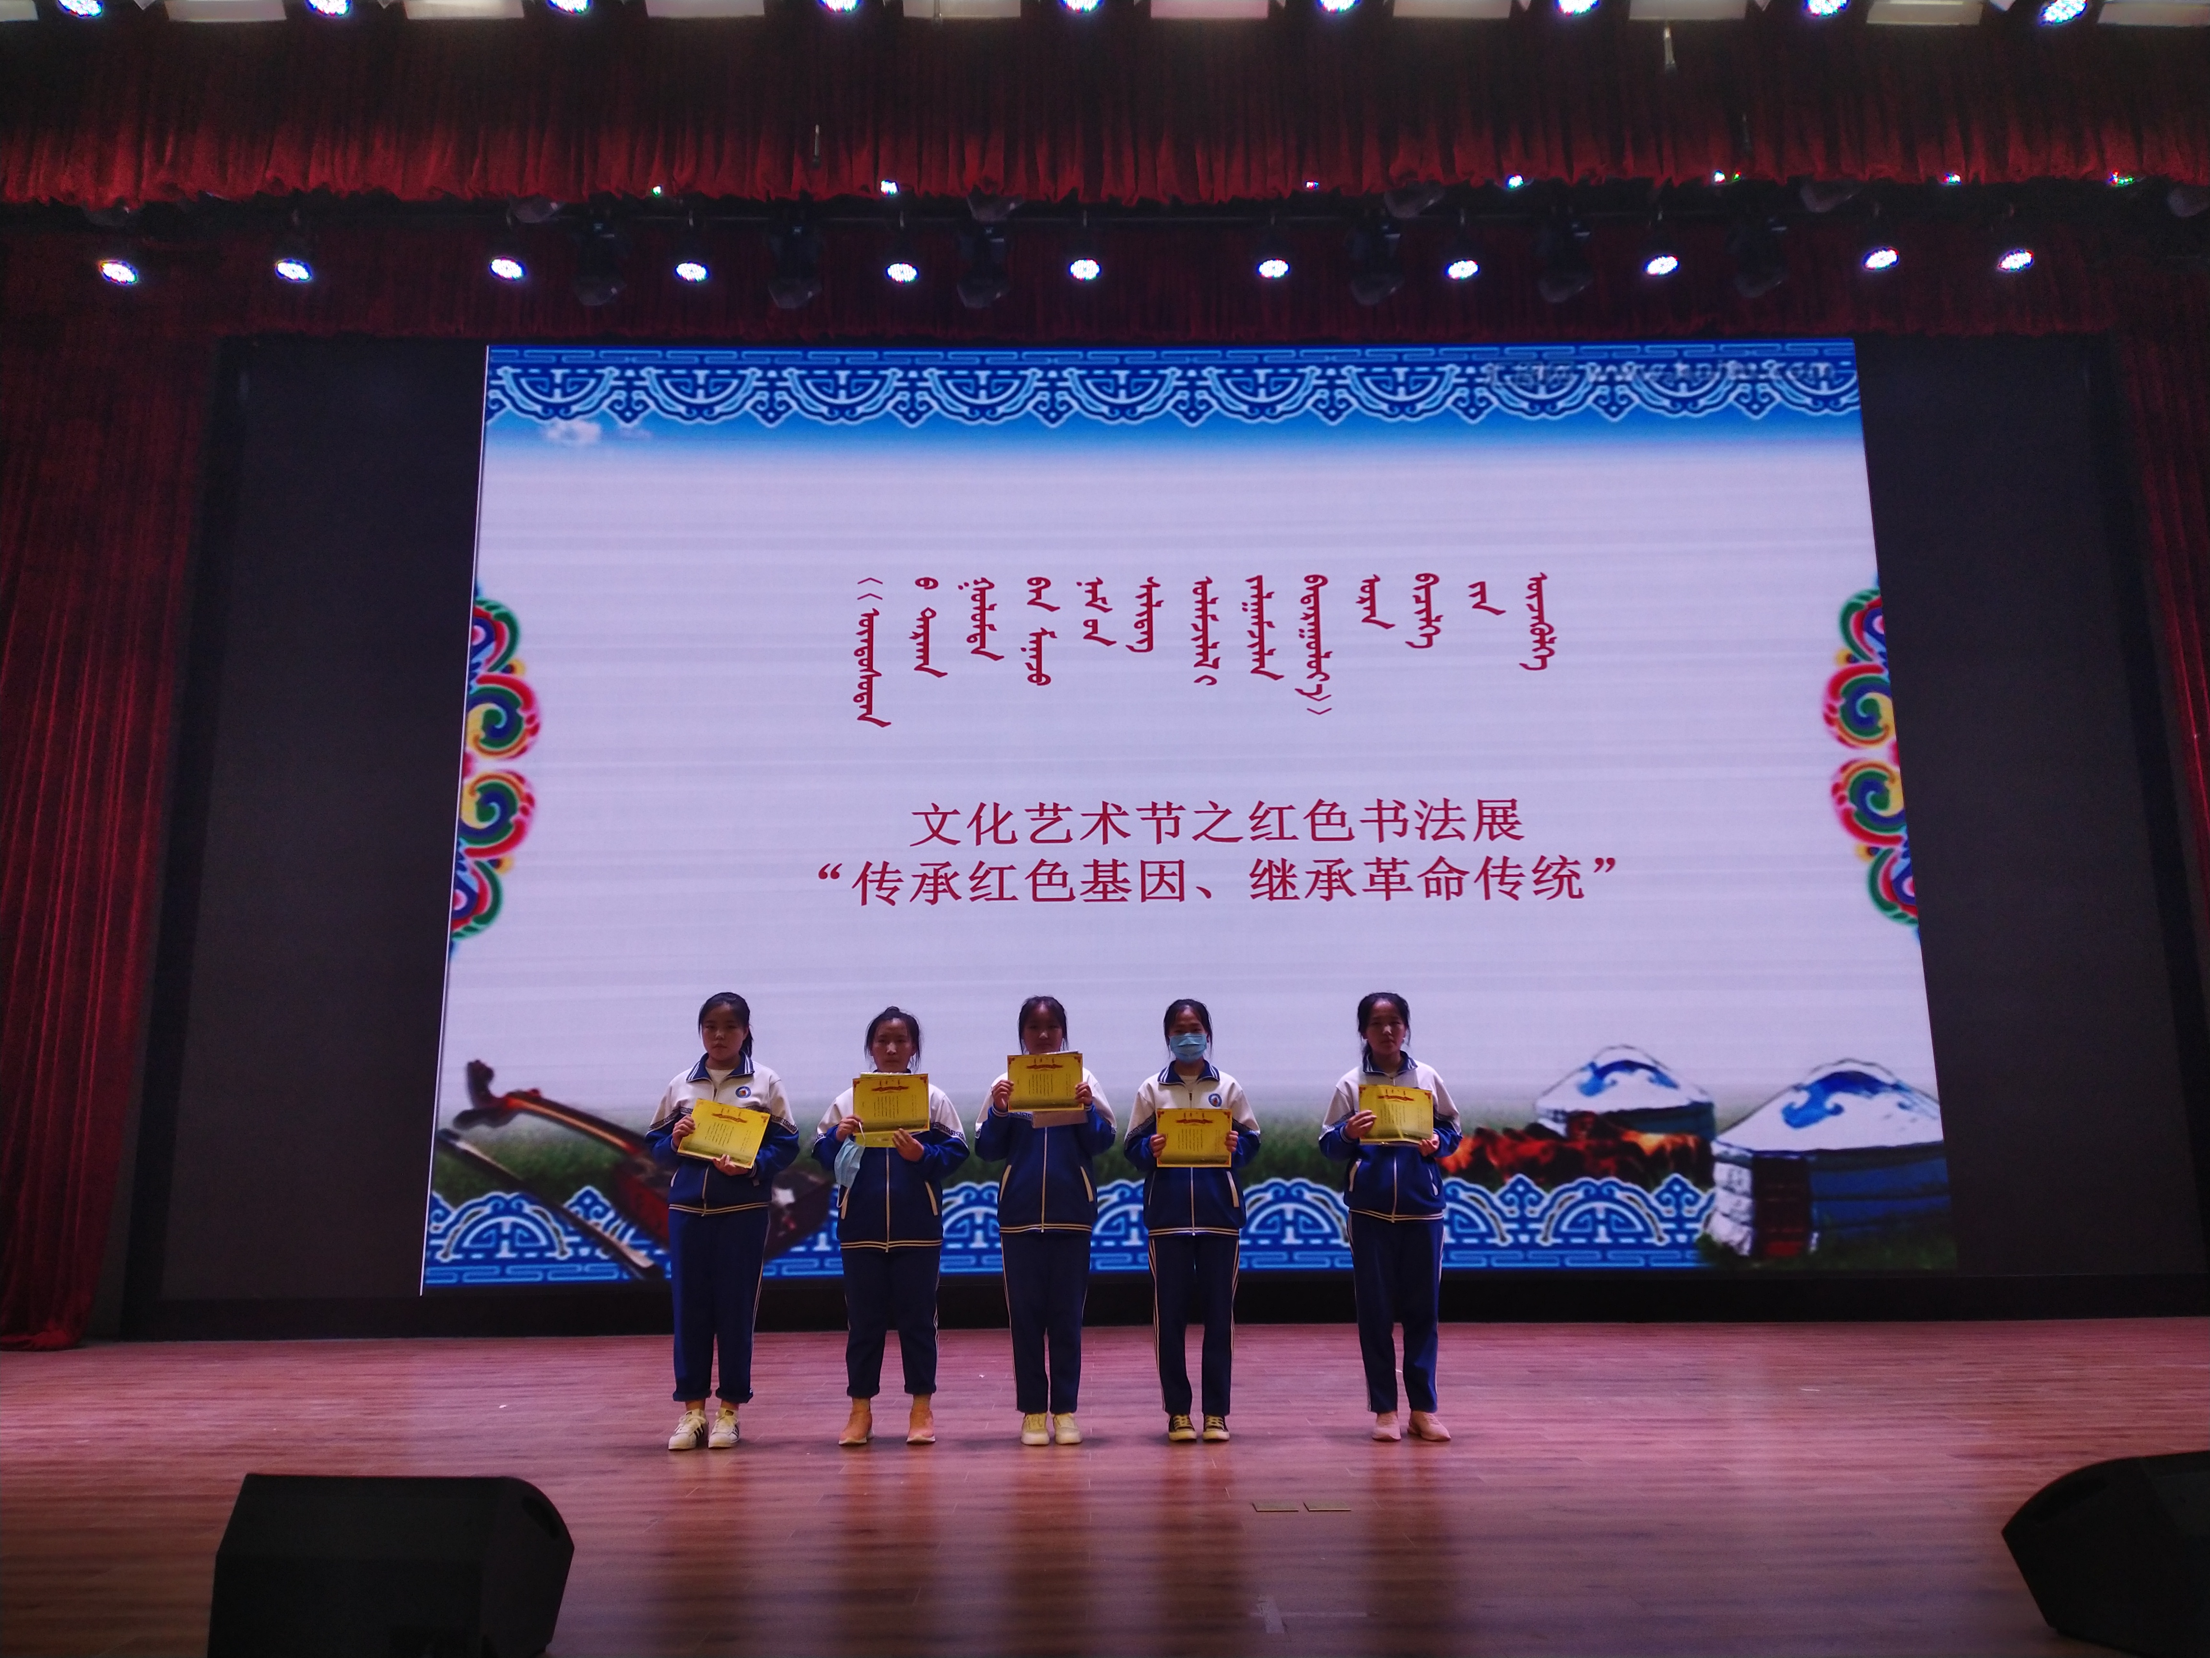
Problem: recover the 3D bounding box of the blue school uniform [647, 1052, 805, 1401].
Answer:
[{"bbox_3d":[-1.429,1.487,6.190,0.557,1.246,0.360,-2,-12,6],"label":"blue school uniform"}]

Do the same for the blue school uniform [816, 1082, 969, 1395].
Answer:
[{"bbox_3d":[-0.806,1.537,6.229,0.554,1.140,0.380,-1,-12,0],"label":"blue school uniform"}]

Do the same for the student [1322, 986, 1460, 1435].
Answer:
[{"bbox_3d":[1.065,1.423,6.197,0.514,1.612,0.400,-1,-12,4],"label":"student"}]

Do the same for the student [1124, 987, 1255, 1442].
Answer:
[{"bbox_3d":[0.324,1.420,6.113,0.482,1.606,0.380,0,-12,-1],"label":"student"}]

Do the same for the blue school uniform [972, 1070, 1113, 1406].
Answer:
[{"bbox_3d":[-0.225,1.520,6.180,0.494,1.249,0.370,-1,-12,3],"label":"blue school uniform"}]

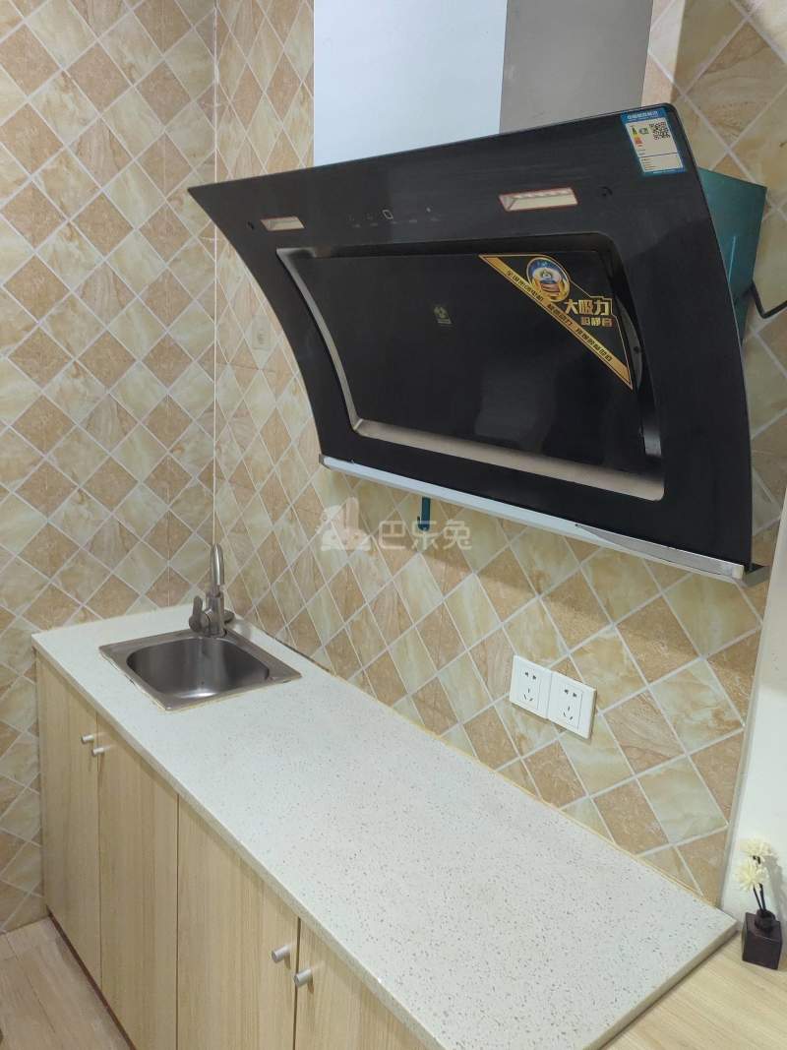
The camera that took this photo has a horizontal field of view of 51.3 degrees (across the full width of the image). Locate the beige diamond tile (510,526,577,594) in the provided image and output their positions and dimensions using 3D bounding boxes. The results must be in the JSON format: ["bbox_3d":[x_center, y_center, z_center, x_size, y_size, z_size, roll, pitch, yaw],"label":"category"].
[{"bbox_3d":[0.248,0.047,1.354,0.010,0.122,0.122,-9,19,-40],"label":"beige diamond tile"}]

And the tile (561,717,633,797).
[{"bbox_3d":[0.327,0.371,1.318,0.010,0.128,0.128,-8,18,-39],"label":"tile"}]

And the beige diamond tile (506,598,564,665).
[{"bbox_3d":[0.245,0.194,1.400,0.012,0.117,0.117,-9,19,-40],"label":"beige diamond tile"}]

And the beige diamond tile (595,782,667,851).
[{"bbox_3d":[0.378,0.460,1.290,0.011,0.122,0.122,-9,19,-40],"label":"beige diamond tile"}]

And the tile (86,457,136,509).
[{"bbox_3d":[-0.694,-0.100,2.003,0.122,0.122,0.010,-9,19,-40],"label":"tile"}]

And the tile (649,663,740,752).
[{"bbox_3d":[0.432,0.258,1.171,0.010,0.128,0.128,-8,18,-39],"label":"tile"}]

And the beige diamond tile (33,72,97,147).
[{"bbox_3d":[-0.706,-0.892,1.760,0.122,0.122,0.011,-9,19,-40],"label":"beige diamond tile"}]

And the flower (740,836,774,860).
[{"bbox_3d":[0.489,0.436,1.102,0.045,0.032,0.045,-9,19,-40],"label":"flower"}]

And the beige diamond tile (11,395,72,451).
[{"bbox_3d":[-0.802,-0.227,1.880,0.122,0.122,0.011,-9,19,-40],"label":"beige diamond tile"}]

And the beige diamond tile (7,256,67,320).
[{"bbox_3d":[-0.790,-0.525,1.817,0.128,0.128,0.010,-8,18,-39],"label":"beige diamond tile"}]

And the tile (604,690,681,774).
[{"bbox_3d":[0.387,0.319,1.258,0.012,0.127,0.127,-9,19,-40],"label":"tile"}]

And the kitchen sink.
[{"bbox_3d":[-0.459,0.396,1.920,0.312,0.170,0.385,-8,18,-39],"label":"kitchen sink"}]

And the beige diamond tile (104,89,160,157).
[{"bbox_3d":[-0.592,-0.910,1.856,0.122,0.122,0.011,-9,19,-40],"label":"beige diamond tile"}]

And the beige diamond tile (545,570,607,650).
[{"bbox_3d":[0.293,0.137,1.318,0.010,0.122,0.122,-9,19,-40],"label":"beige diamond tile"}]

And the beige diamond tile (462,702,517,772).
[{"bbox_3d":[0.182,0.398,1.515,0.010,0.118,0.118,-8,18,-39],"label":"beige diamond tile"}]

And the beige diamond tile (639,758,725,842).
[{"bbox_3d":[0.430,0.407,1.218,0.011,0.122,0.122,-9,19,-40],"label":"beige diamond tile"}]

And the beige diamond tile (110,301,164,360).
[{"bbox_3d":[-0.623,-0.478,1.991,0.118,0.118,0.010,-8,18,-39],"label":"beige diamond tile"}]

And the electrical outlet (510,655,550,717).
[{"bbox_3d":[0.236,0.276,1.396,0.010,0.086,0.086,-8,18,-39],"label":"electrical outlet"}]

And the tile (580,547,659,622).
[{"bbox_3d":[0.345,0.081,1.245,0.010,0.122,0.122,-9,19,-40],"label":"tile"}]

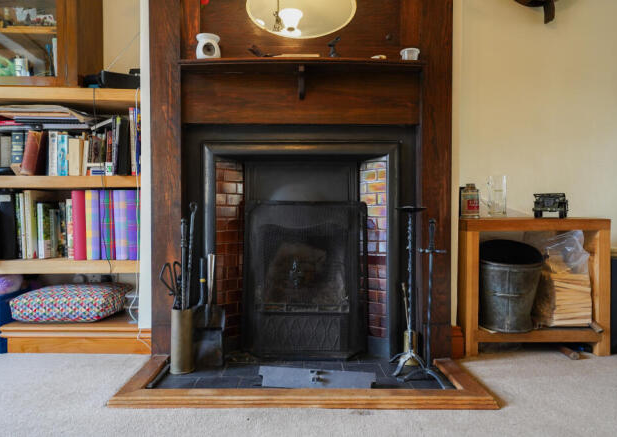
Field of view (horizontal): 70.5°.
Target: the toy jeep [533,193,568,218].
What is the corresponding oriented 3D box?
[{"bbox_3d":[1.090,-0.057,1.970,0.120,0.110,0.220,1,1,32],"label":"toy jeep"}]

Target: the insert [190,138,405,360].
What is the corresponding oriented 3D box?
[{"bbox_3d":[-0.030,0.118,1.930,0.875,0.915,0.270,0,1,0],"label":"insert"}]

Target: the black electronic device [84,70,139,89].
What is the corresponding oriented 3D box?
[{"bbox_3d":[-0.920,-0.632,2.090,0.260,0.085,0.170,0,1,-9],"label":"black electronic device"}]

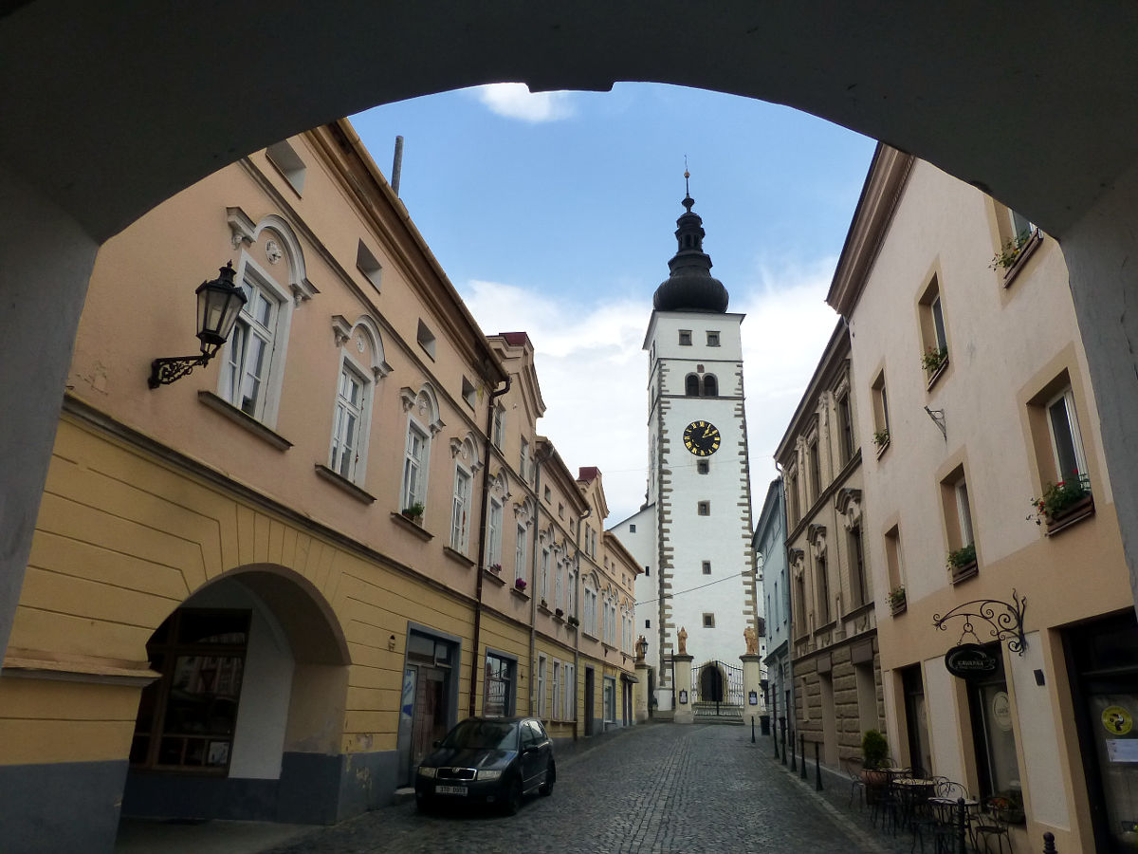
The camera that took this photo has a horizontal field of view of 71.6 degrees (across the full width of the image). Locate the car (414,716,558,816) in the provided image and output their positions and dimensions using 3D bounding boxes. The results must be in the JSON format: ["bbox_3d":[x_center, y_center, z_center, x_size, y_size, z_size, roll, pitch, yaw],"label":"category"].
[{"bbox_3d":[-1.427,6.028,14.253,1.670,1.450,3.970,-3,-18,11],"label":"car"}]

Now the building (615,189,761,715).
[{"bbox_3d":[8.806,-1.224,55.470,6.400,40.100,6.300,2,-21,-1],"label":"building"}]

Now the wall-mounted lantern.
[{"bbox_3d":[-3.877,-1.106,8.309,0.880,1.460,0.520,-3,-21,11],"label":"wall-mounted lantern"}]

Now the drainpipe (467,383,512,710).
[{"bbox_3d":[-1.852,3.116,18.608,0.550,9.400,0.150,-3,-21,11],"label":"drainpipe"}]

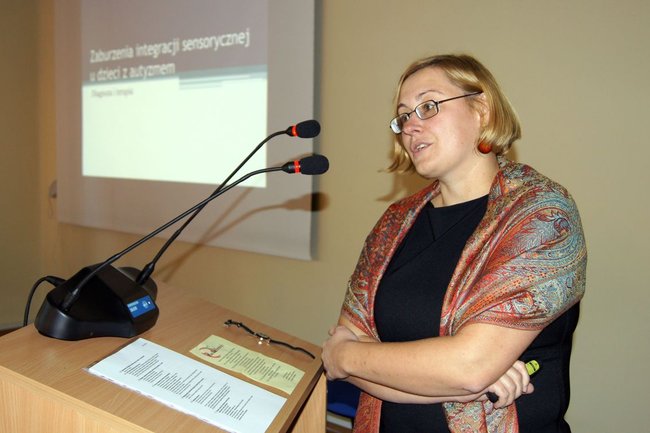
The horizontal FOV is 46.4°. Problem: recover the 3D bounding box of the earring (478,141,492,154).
[{"bbox_3d":[0.276,-0.119,1.300,0.025,0.025,0.021,-3,7,-37],"label":"earring"}]

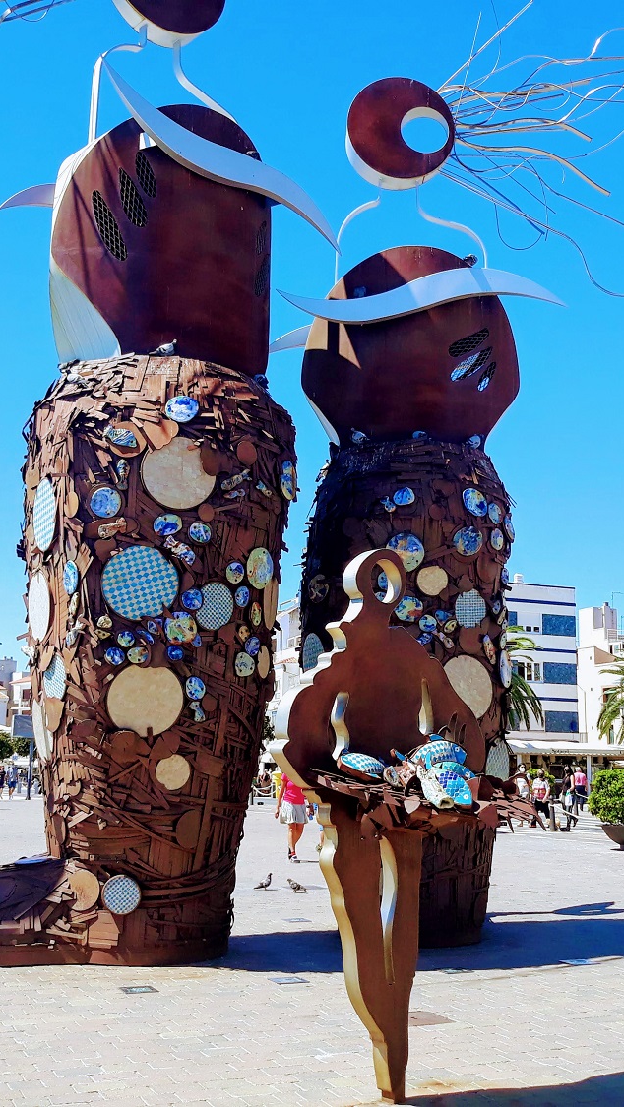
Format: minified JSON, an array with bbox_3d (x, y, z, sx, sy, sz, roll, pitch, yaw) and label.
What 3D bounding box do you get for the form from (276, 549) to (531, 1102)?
[{"bbox_3d":[0.516,1.218,5.415,1.280,2.595,0.570,10,-14,-38],"label":"form"}]

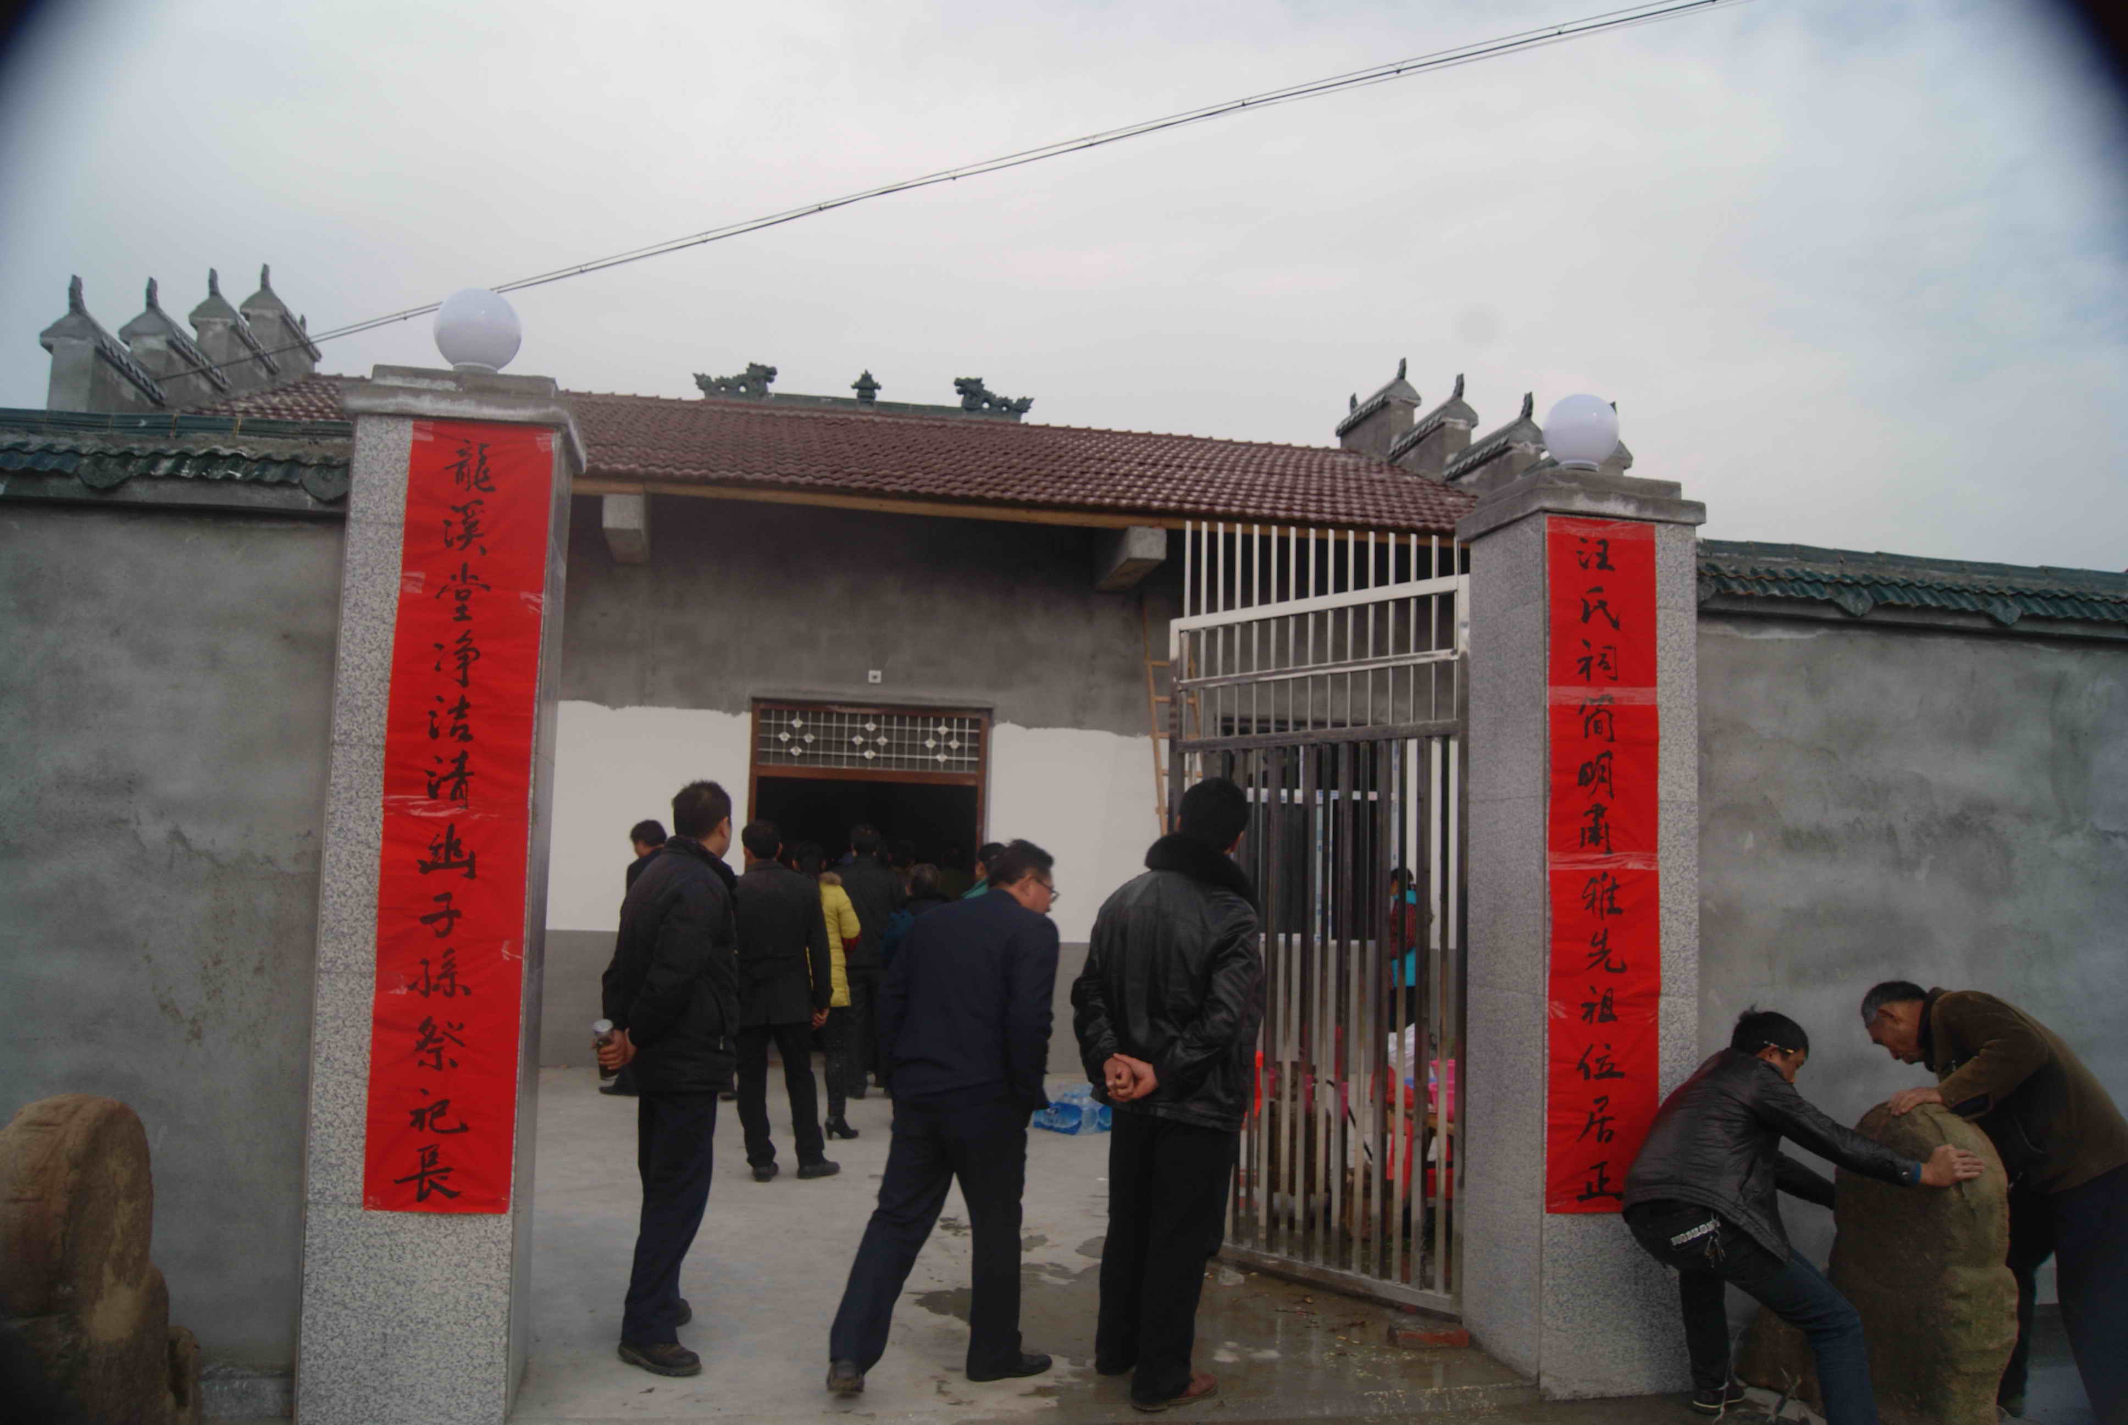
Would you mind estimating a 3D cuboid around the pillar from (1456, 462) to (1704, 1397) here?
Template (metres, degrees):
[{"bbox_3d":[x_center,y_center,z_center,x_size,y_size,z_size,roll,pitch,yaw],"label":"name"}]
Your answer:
[{"bbox_3d":[1.620,0.651,5.062,0.560,2.770,0.580,2,-5,-10],"label":"pillar"}]

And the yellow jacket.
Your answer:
[{"bbox_3d":[-1.326,1.207,8.633,0.470,0.700,0.350,1,-5,5],"label":"yellow jacket"}]

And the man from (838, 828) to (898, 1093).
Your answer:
[{"bbox_3d":[-1.194,1.535,9.957,0.500,1.650,0.340,2,-5,-7],"label":"man"}]

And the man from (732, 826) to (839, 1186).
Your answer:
[{"bbox_3d":[-1.287,1.320,7.467,0.500,1.630,0.360,2,-5,-3],"label":"man"}]

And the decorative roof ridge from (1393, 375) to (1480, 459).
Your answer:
[{"bbox_3d":[3.079,-2.437,13.278,0.340,0.440,1.100,2,-5,-10],"label":"decorative roof ridge"}]

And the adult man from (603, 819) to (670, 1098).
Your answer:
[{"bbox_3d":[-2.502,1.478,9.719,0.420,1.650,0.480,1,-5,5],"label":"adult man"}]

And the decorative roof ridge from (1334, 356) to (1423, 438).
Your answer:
[{"bbox_3d":[2.856,-2.808,14.482,0.340,0.440,1.200,2,-5,-10],"label":"decorative roof ridge"}]

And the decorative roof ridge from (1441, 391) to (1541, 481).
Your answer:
[{"bbox_3d":[3.298,-2.070,12.154,0.340,0.440,1.100,2,-5,-10],"label":"decorative roof ridge"}]

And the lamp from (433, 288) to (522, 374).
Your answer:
[{"bbox_3d":[-1.666,-1.083,4.538,0.250,0.245,0.250,2,-5,-10],"label":"lamp"}]

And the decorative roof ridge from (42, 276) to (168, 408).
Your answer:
[{"bbox_3d":[-5.575,-2.150,9.332,0.340,0.440,1.100,2,-5,-10],"label":"decorative roof ridge"}]

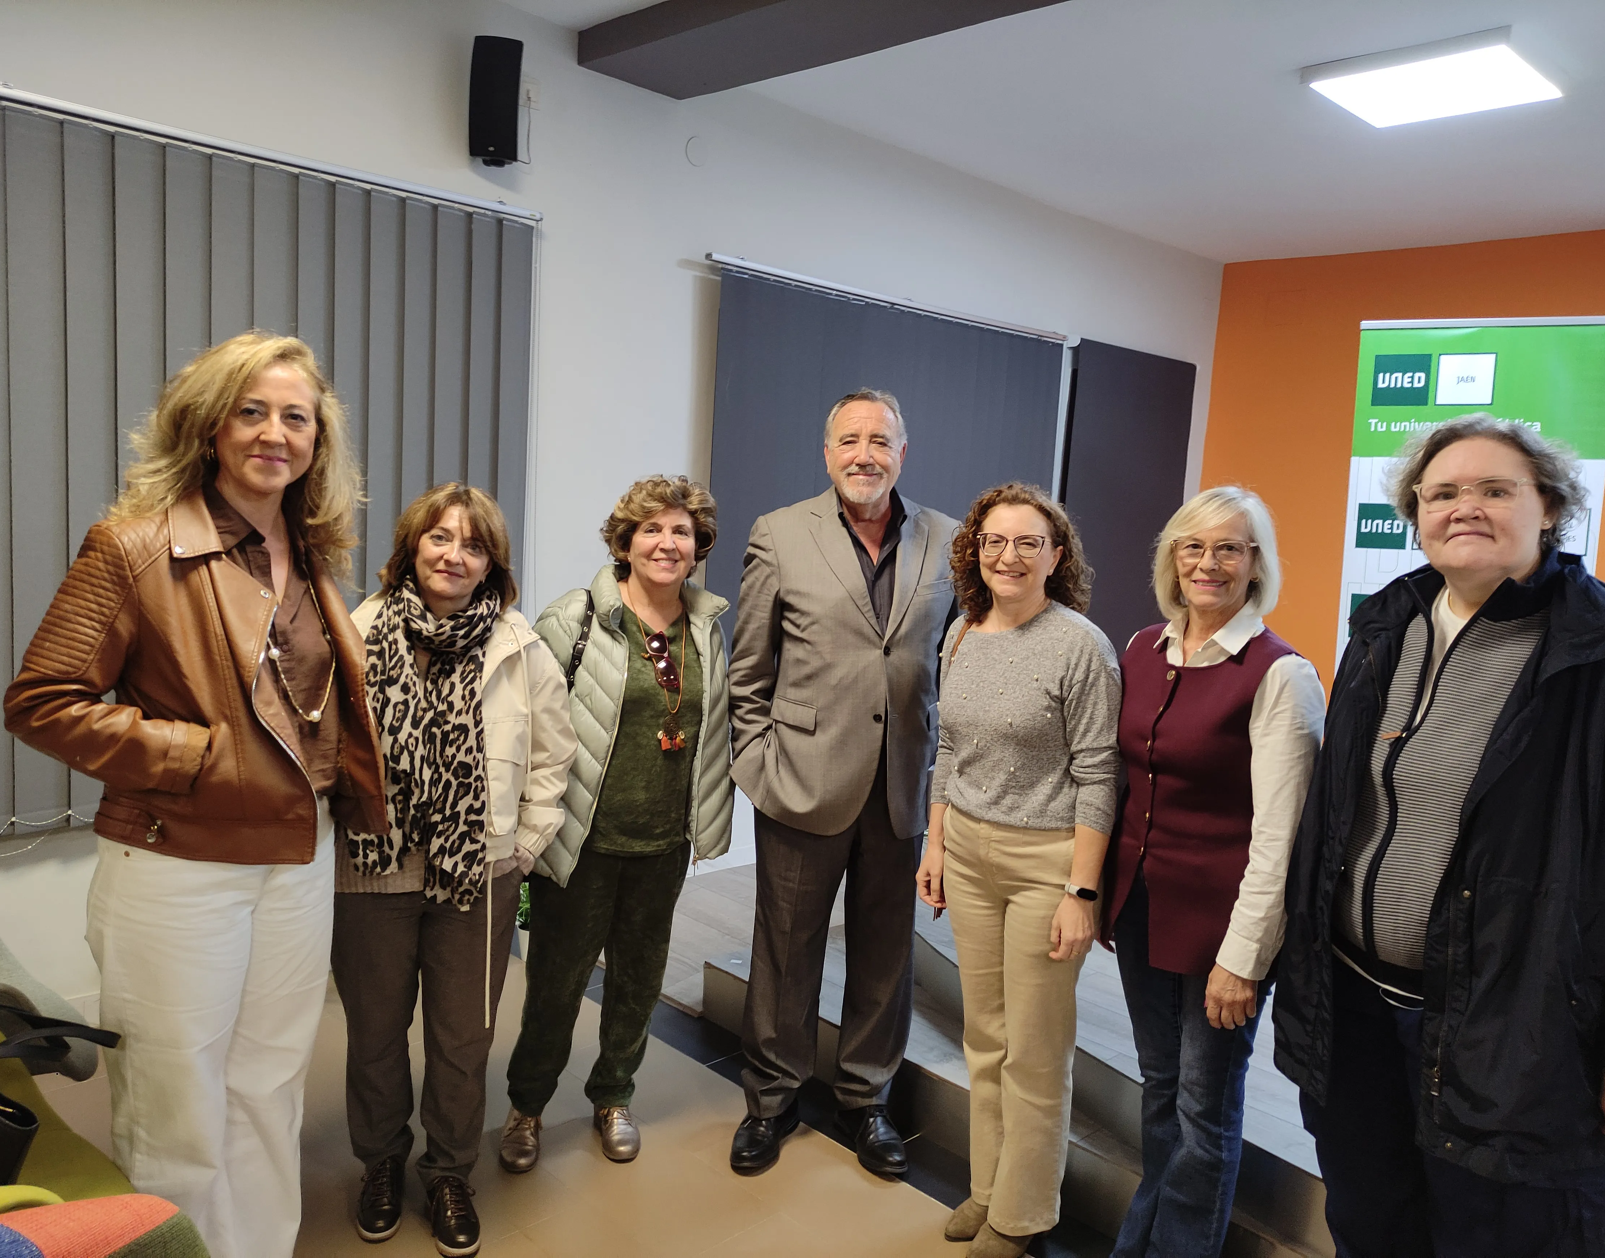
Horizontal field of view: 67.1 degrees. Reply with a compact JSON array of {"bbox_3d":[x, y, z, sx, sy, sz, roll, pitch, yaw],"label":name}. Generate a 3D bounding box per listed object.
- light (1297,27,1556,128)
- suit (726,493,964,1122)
[{"bbox_3d":[2.038,-1.759,3.905,0.610,0.050,0.610,11,10,44],"label":"light"},{"bbox_3d":[0.092,0.413,2.839,0.515,1.483,0.340,3,7,-7],"label":"suit"}]

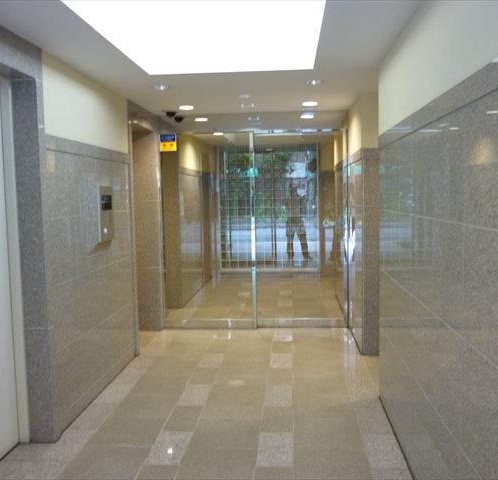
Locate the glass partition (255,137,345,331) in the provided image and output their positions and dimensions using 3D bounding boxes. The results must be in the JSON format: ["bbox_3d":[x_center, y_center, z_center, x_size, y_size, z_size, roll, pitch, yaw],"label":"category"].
[{"bbox_3d":[0.546,-0.083,5.524,0.978,2.095,0.050,-1,5,5],"label":"glass partition"}]

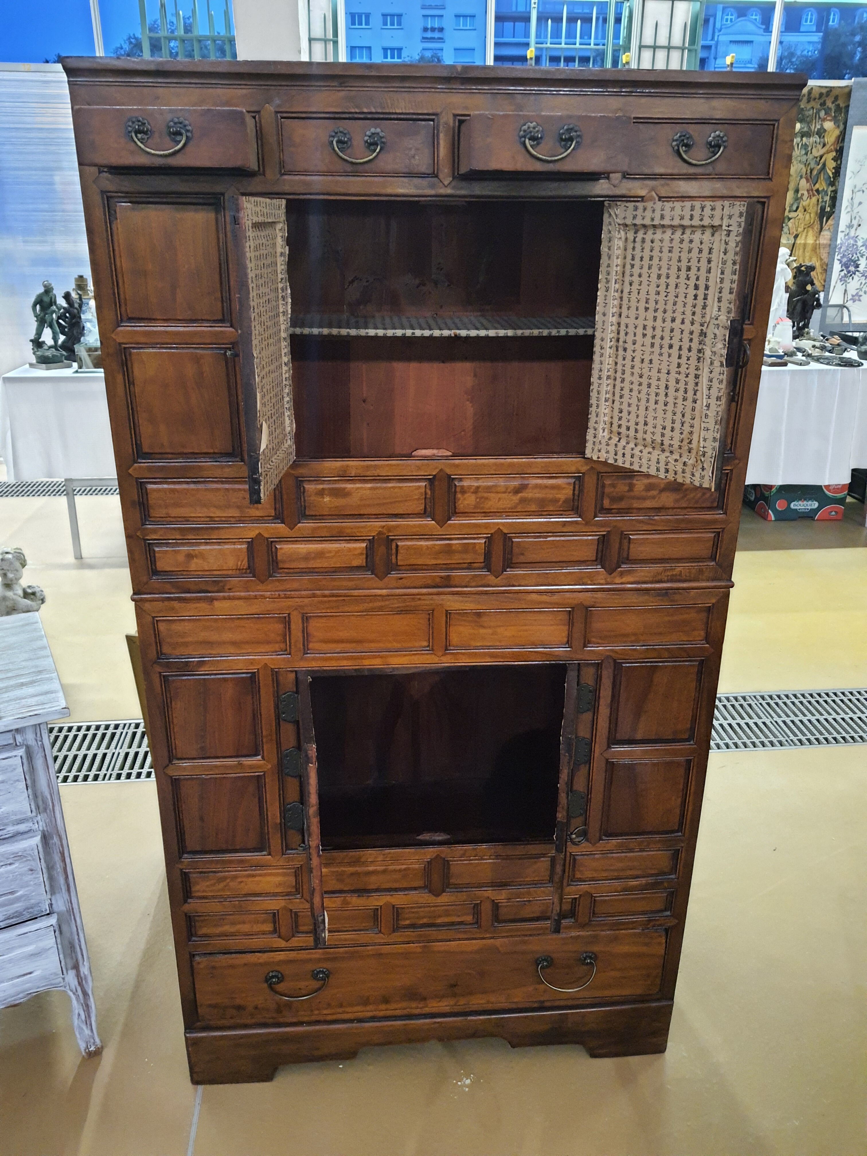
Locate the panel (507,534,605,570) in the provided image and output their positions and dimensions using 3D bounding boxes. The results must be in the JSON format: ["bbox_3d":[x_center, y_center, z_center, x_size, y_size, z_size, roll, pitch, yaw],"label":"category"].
[{"bbox_3d":[0.164,-0.035,1.181,0.127,0.045,0.020,-1,21,-4],"label":"panel"}]

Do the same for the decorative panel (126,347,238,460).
[{"bbox_3d":[-0.320,-0.226,1.120,0.132,0.141,0.020,-1,21,-4],"label":"decorative panel"}]

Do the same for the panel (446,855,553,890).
[{"bbox_3d":[0.103,0.462,1.362,0.166,0.042,0.020,-1,21,-4],"label":"panel"}]

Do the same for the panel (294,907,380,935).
[{"bbox_3d":[-0.150,0.534,1.359,0.132,0.044,0.021,-1,20,-4],"label":"panel"}]

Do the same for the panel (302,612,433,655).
[{"bbox_3d":[-0.094,0.075,1.253,0.182,0.062,0.020,-1,21,-4],"label":"panel"}]

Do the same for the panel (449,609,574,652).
[{"bbox_3d":[0.109,0.072,1.269,0.183,0.061,0.020,-1,21,-4],"label":"panel"}]

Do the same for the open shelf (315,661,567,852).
[{"bbox_3d":[-0.003,0.206,1.434,0.381,0.307,0.351,-1,20,-4],"label":"open shelf"}]

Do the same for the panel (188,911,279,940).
[{"bbox_3d":[-0.312,0.544,1.358,0.136,0.028,0.020,-1,21,-4],"label":"panel"}]

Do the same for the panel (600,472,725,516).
[{"bbox_3d":[0.304,-0.114,1.157,0.174,0.058,0.021,-1,20,-4],"label":"panel"}]

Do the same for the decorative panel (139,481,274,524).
[{"bbox_3d":[-0.287,-0.098,1.114,0.169,0.055,0.021,-1,20,-4],"label":"decorative panel"}]

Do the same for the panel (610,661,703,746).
[{"bbox_3d":[0.337,0.188,1.332,0.134,0.139,0.020,-1,21,-4],"label":"panel"}]

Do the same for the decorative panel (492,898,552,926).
[{"bbox_3d":[0.171,0.551,1.454,0.143,0.053,0.020,-1,21,-4],"label":"decorative panel"}]

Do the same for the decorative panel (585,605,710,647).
[{"bbox_3d":[0.314,0.068,1.285,0.184,0.062,0.020,-1,21,-4],"label":"decorative panel"}]

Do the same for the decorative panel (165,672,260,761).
[{"bbox_3d":[-0.309,0.195,1.220,0.122,0.134,0.021,-1,20,-4],"label":"decorative panel"}]

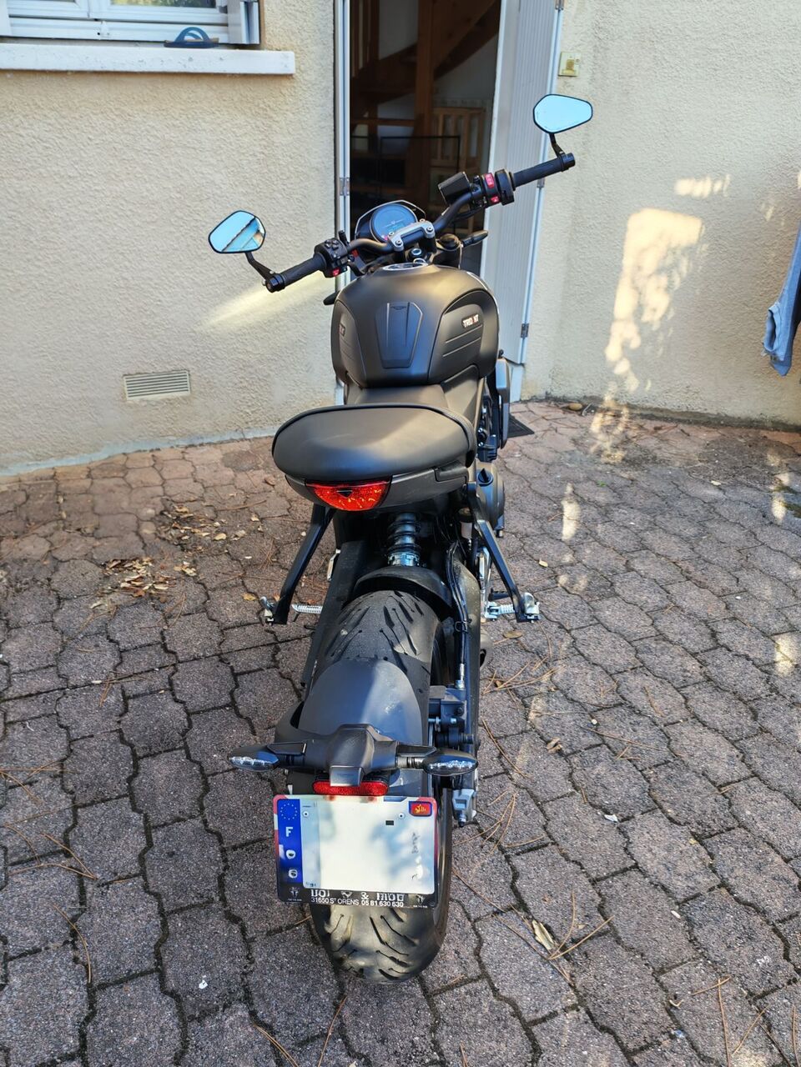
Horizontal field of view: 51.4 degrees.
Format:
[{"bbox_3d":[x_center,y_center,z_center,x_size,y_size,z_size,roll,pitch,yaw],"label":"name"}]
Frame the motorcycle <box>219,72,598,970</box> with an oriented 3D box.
[{"bbox_3d":[-0.010,-0.213,1.850,0.860,1.270,2.000,2,30,6],"label":"motorcycle"}]

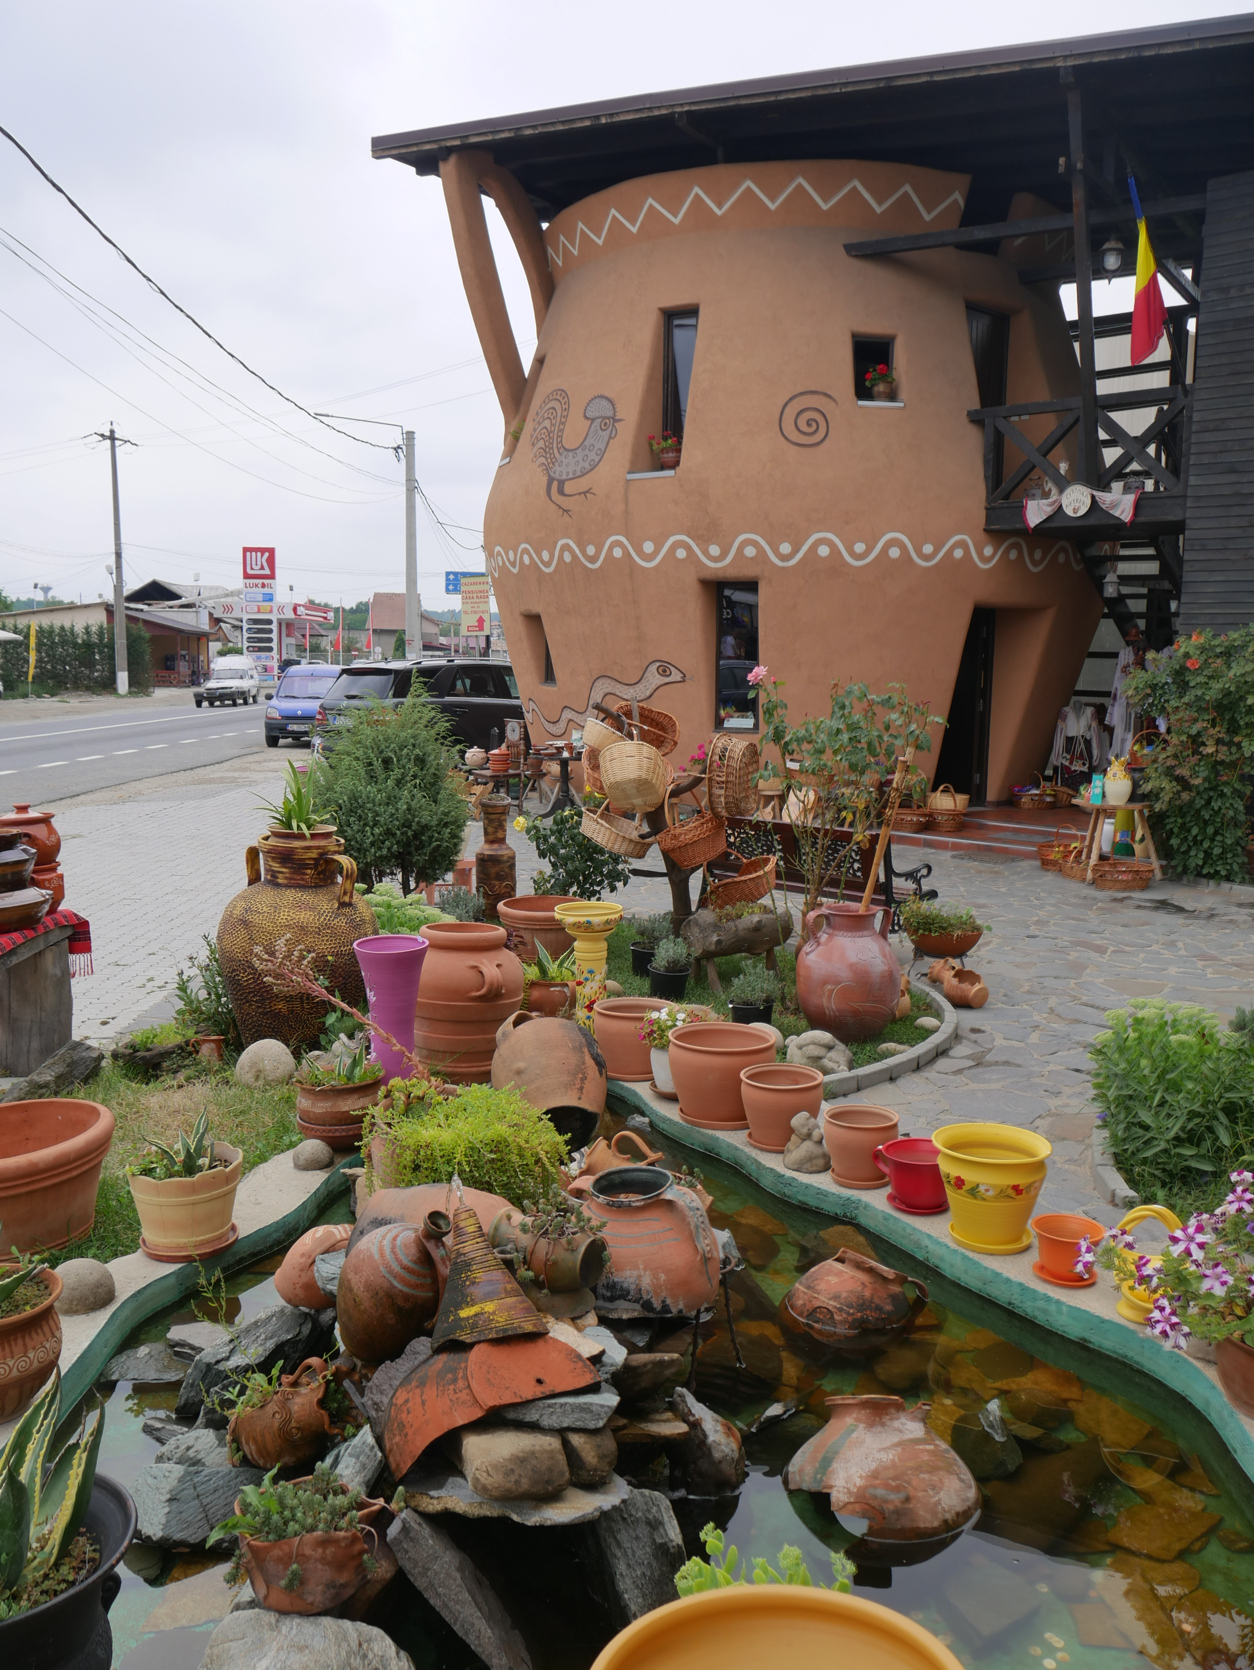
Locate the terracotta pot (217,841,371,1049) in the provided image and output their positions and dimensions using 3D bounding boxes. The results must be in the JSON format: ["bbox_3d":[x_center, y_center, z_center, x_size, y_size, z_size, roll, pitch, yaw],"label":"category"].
[{"bbox_3d":[-1.393,0.455,5.704,0.640,0.836,0.640,0,7,0],"label":"terracotta pot"}]

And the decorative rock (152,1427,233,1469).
[{"bbox_3d":[-0.990,1.402,3.080,0.200,0.110,0.150,0,7,0],"label":"decorative rock"}]

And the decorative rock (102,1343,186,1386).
[{"bbox_3d":[-1.167,1.279,3.268,0.205,0.070,0.140,0,7,0],"label":"decorative rock"}]

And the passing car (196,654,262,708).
[{"bbox_3d":[-15.508,-5.956,52.500,1.700,1.930,4.400,0,7,-3],"label":"passing car"}]

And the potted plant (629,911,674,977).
[{"bbox_3d":[0.124,0.552,6.924,0.225,0.318,0.225,0,7,0],"label":"potted plant"}]

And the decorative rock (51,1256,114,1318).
[{"bbox_3d":[-1.395,1.161,3.470,0.155,0.120,0.145,-2,7,-23],"label":"decorative rock"}]

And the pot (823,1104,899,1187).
[{"bbox_3d":[0.746,0.999,4.313,0.237,0.200,0.237,0,7,0],"label":"pot"}]

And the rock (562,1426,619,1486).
[{"bbox_3d":[-0.071,1.251,2.720,0.120,0.125,0.140,-2,8,-17],"label":"rock"}]

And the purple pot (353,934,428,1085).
[{"bbox_3d":[-0.952,0.702,5.450,0.300,0.560,0.300,0,7,0],"label":"purple pot"}]

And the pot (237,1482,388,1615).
[{"bbox_3d":[-0.554,1.247,2.362,0.250,0.165,0.200,-2,7,0],"label":"pot"}]

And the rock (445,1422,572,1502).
[{"bbox_3d":[-0.236,1.250,2.690,0.235,0.140,0.170,-1,7,-6],"label":"rock"}]

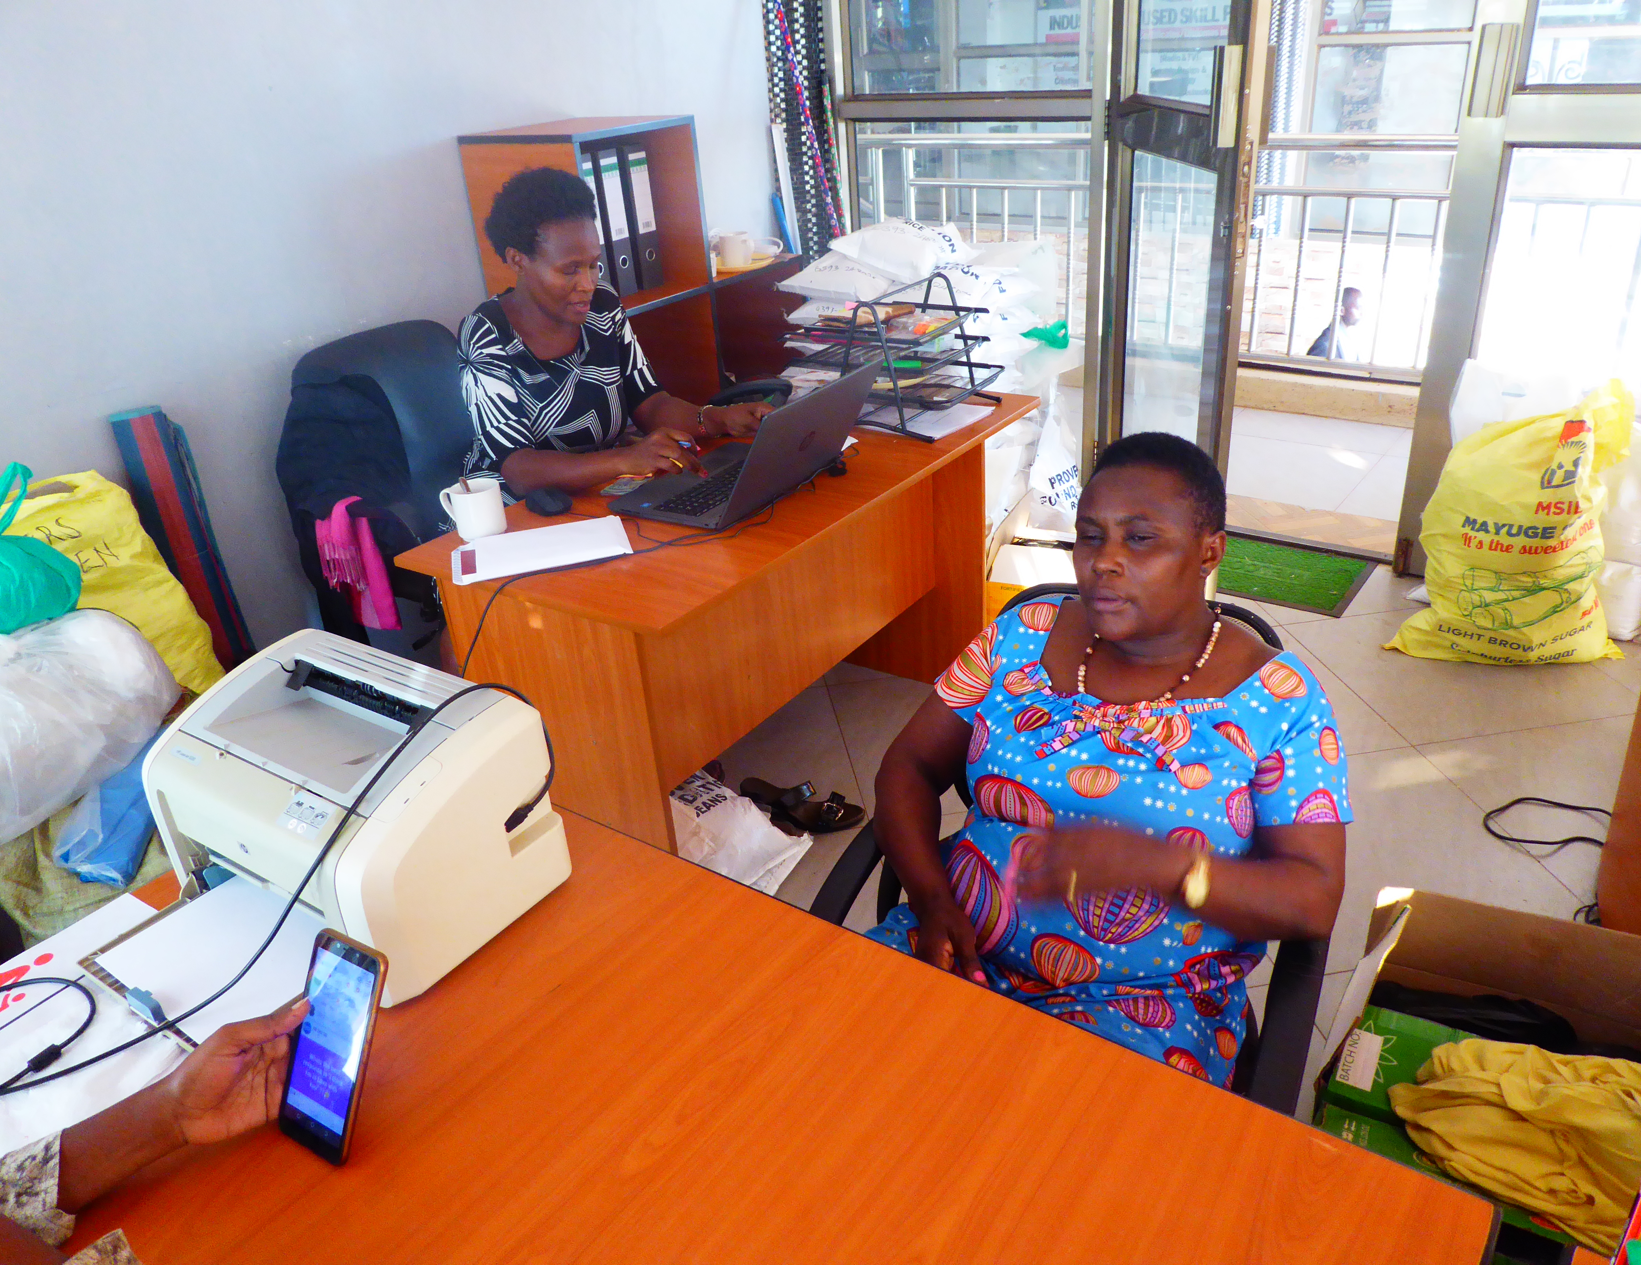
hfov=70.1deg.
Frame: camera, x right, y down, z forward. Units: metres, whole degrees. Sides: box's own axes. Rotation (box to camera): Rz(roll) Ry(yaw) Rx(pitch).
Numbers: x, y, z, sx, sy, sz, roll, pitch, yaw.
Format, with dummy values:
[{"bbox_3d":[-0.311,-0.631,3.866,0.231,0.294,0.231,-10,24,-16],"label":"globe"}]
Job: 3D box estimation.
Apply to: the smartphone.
[{"bbox_3d":[-0.353,0.300,0.849,0.078,0.151,0.009,8,-4,34],"label":"smartphone"}]

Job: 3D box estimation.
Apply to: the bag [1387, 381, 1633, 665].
[{"bbox_3d":[1.654,-0.262,2.794,0.510,0.610,0.290,7,30,21],"label":"bag"}]

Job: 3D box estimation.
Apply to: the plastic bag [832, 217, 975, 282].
[{"bbox_3d":[0.237,-1.014,3.029,0.340,0.150,0.380,15,33,32],"label":"plastic bag"}]

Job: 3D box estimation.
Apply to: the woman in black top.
[{"bbox_3d":[-0.412,-0.247,2.382,0.640,1.300,0.540,18,35,38],"label":"woman in black top"}]

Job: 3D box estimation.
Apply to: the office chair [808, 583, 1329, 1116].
[{"bbox_3d":[0.294,0.433,1.371,0.580,0.890,0.600,7,29,22],"label":"office chair"}]

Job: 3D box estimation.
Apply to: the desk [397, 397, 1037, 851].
[{"bbox_3d":[-0.094,0.014,2.419,0.603,0.744,1.231,14,32,32],"label":"desk"}]

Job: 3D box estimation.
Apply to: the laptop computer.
[{"bbox_3d":[-0.143,-0.385,2.241,0.384,0.228,0.395,13,32,31],"label":"laptop computer"}]

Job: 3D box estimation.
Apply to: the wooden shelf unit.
[{"bbox_3d":[-0.414,-0.690,3.217,0.385,1.328,0.800,14,32,33],"label":"wooden shelf unit"}]

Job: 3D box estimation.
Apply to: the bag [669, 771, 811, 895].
[{"bbox_3d":[-0.229,0.421,2.321,0.330,0.130,0.360,14,32,32],"label":"bag"}]

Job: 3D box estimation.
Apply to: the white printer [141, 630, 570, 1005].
[{"bbox_3d":[-0.507,0.179,1.263,0.370,0.215,0.237,15,33,32],"label":"white printer"}]

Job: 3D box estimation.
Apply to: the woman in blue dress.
[{"bbox_3d":[0.278,0.369,1.278,0.520,1.090,0.720,11,31,27],"label":"woman in blue dress"}]

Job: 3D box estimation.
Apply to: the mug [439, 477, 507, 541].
[{"bbox_3d":[-0.641,-0.219,2.151,0.113,0.090,0.087,-13,28,-15],"label":"mug"}]

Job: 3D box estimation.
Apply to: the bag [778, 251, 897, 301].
[{"bbox_3d":[0.111,-0.965,3.118,0.320,0.140,0.400,15,33,32],"label":"bag"}]

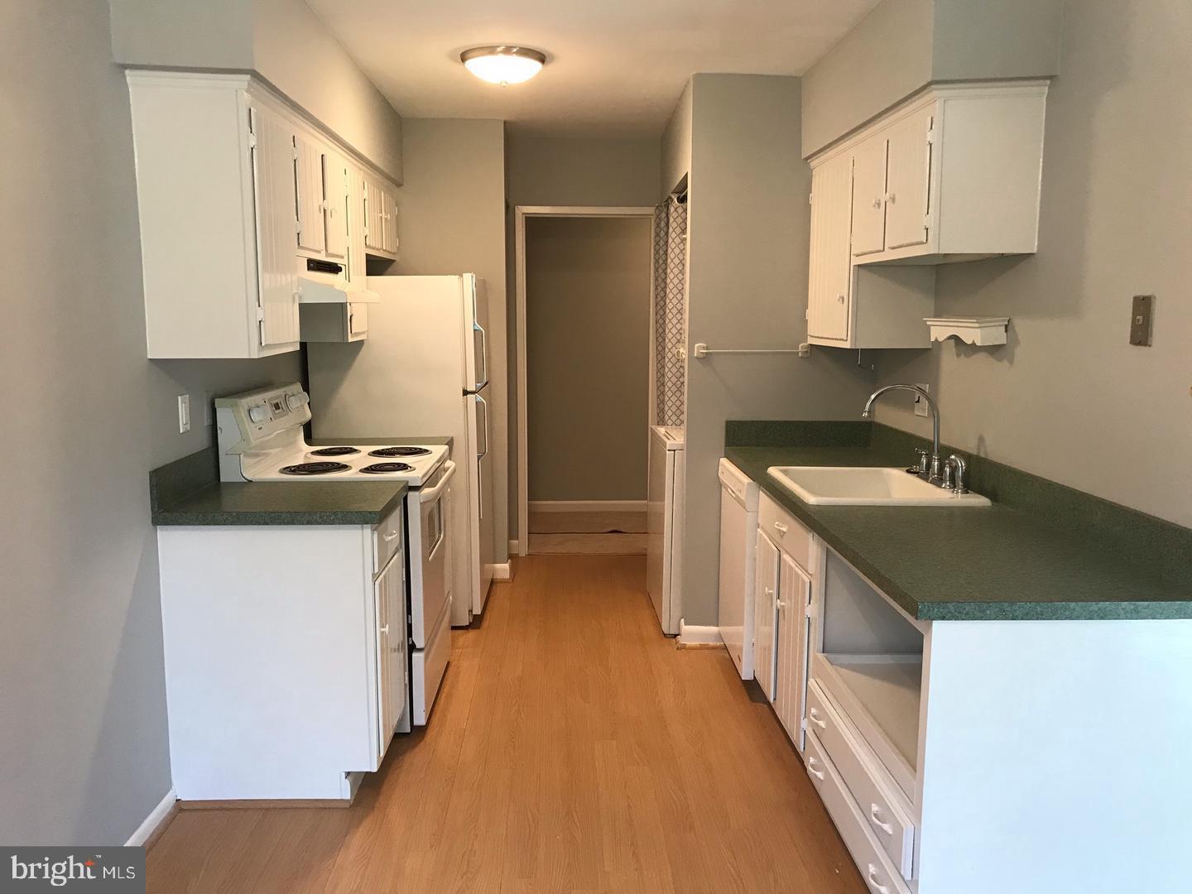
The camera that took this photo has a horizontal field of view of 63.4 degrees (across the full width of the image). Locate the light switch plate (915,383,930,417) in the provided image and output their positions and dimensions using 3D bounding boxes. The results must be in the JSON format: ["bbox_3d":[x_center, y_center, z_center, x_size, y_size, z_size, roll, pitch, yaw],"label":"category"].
[{"bbox_3d":[1.212,-0.177,3.591,0.012,0.118,0.118,0,8,-2],"label":"light switch plate"}]

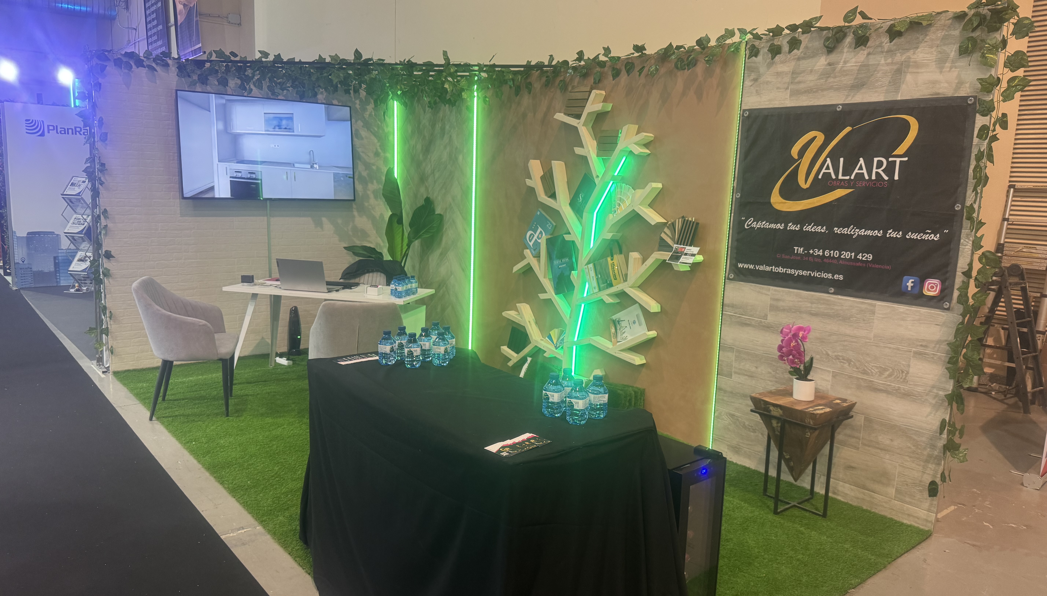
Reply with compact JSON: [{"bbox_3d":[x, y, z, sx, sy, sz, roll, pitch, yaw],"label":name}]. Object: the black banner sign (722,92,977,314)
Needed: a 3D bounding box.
[{"bbox_3d":[1.585,-0.497,3.705,0.015,0.953,1.182,-6,12,-40],"label":"black banner sign"}]

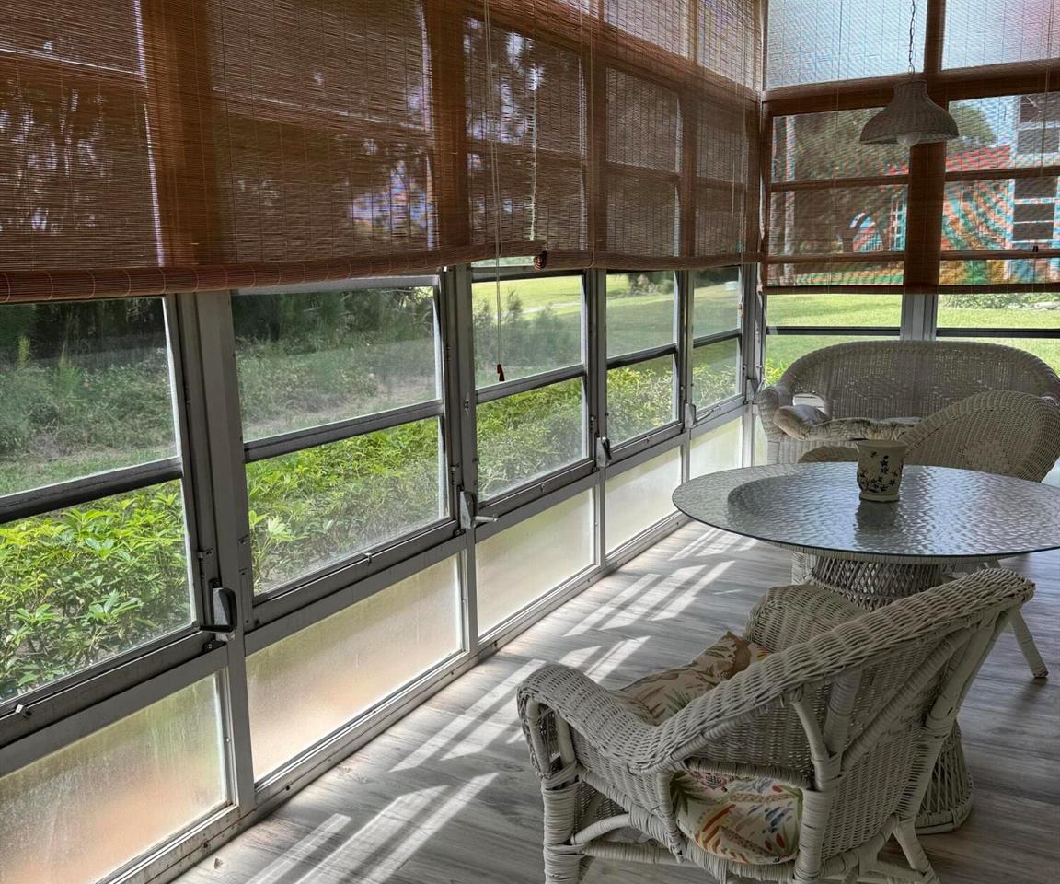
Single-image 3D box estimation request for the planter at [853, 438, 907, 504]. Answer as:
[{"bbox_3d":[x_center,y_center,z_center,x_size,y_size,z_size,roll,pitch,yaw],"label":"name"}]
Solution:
[{"bbox_3d":[0.820,0.066,2.282,0.118,0.127,0.118,5,12,28],"label":"planter"}]

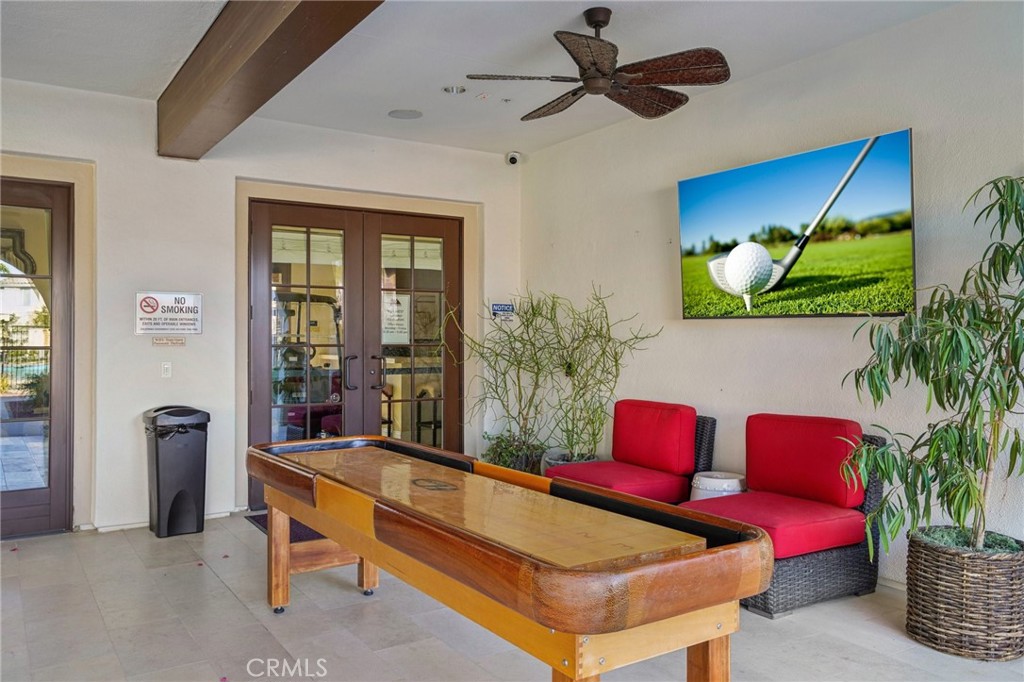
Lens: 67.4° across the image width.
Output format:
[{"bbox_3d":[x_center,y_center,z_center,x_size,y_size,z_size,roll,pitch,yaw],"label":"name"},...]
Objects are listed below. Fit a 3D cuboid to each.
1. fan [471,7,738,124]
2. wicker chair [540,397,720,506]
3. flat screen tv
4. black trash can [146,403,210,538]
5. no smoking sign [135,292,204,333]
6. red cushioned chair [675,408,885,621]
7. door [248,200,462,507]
[{"bbox_3d":[0.438,-1.486,3.944,1.360,0.440,1.360,0,1,-34],"label":"fan"},{"bbox_3d":[0.819,0.901,5.326,0.910,0.910,0.680,0,1,-30],"label":"wicker chair"},{"bbox_3d":[1.675,-0.643,4.819,0.060,0.975,1.670,-4,3,-34],"label":"flat screen tv"},{"bbox_3d":[-2.365,0.901,5.431,0.360,0.880,0.370,0,1,-34],"label":"black trash can"},{"bbox_3d":[-2.489,-0.198,5.592,0.457,0.303,0.008,0,1,-34],"label":"no smoking sign"},{"bbox_3d":[1.492,0.910,4.272,0.880,0.920,0.650,0,1,-30],"label":"red cushioned chair"},{"bbox_3d":[-1.259,0.109,6.526,1.900,2.440,0.080,0,1,-34],"label":"door"}]

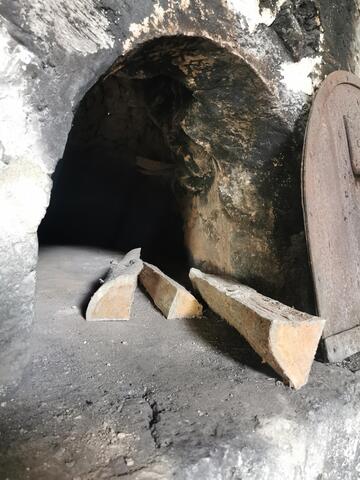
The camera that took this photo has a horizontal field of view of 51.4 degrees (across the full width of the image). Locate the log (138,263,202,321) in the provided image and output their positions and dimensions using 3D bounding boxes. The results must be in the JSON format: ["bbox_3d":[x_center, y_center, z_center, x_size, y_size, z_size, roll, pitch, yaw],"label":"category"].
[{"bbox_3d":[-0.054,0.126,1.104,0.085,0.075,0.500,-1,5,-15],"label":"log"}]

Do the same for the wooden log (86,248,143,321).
[{"bbox_3d":[-0.178,0.110,1.124,0.105,0.103,0.550,0,5,-5],"label":"wooden log"}]

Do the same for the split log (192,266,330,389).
[{"bbox_3d":[0.117,0.140,0.775,0.085,0.100,0.510,-1,5,-11],"label":"split log"}]

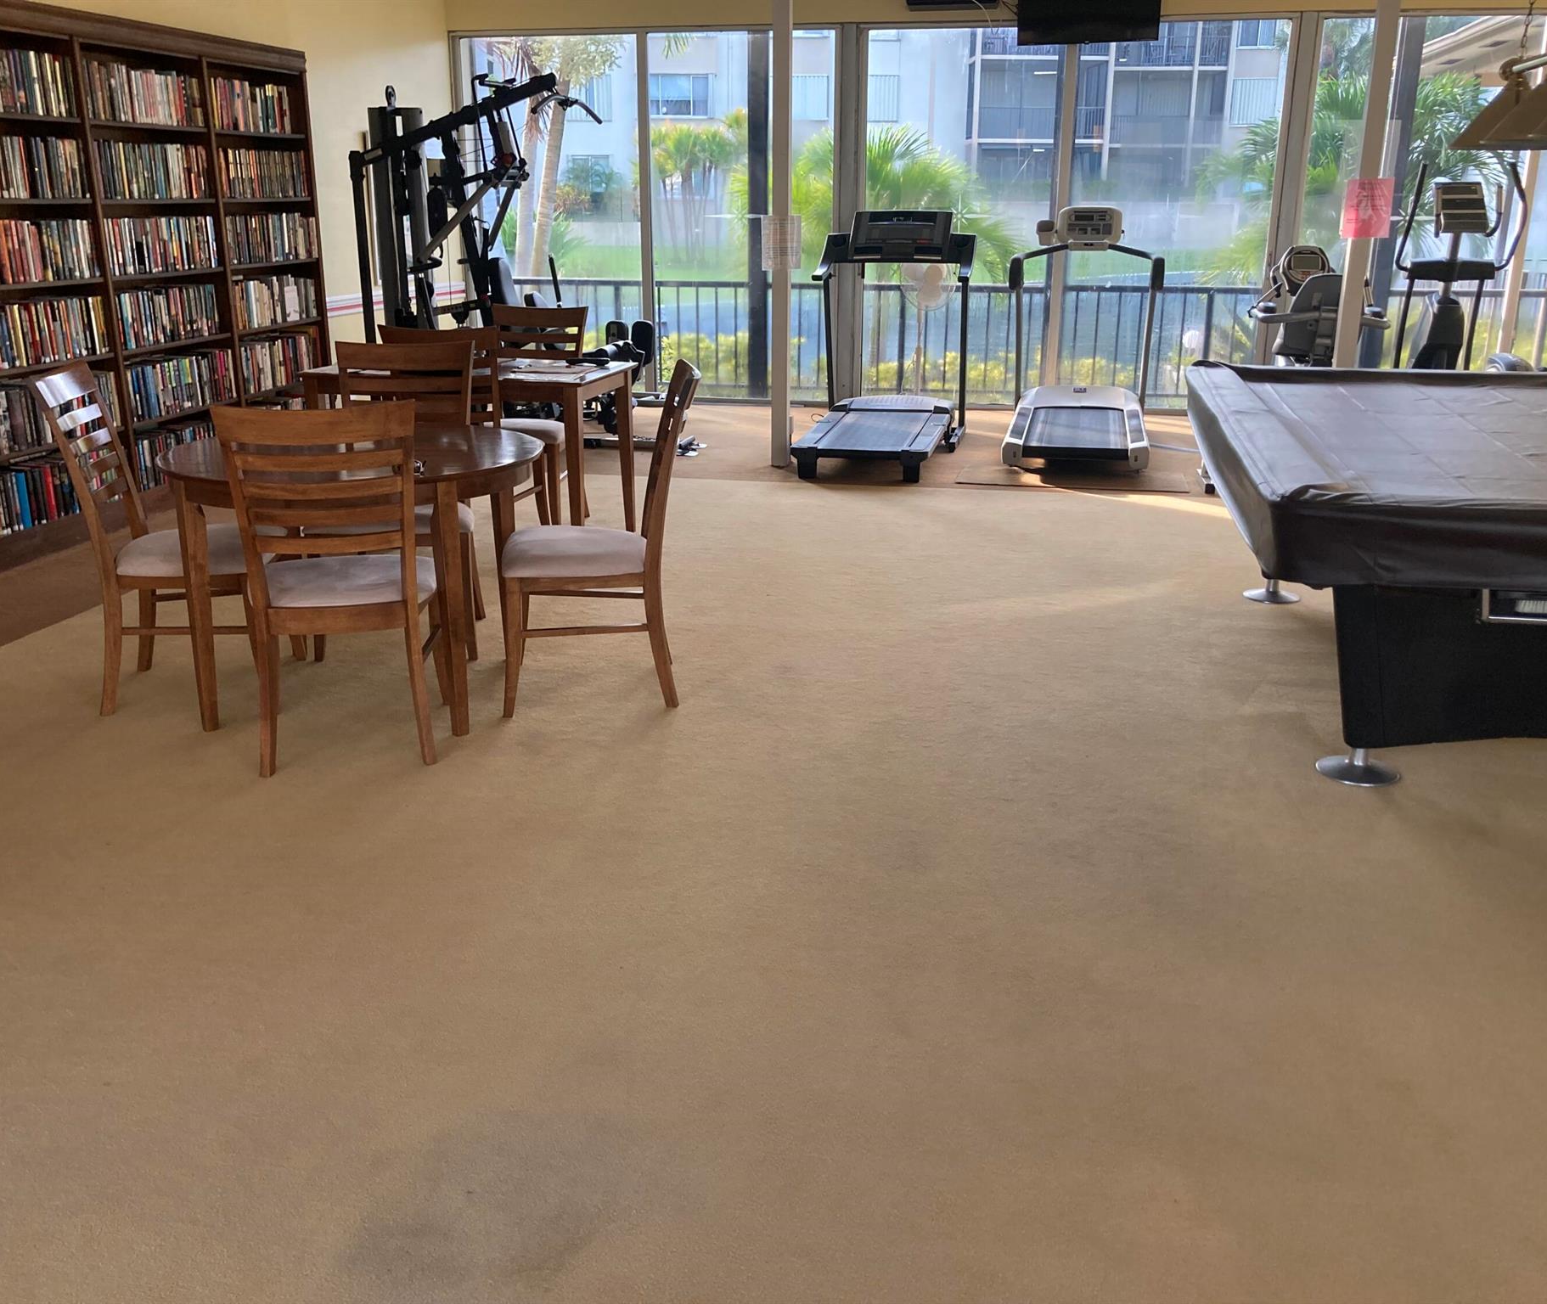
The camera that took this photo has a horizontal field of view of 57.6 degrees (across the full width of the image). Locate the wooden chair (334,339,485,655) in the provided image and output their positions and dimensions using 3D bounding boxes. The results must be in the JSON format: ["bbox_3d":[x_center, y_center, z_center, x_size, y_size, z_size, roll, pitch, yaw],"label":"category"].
[{"bbox_3d":[-1.241,-0.514,4.693,0.500,0.970,0.560,-1,18,-3],"label":"wooden chair"}]

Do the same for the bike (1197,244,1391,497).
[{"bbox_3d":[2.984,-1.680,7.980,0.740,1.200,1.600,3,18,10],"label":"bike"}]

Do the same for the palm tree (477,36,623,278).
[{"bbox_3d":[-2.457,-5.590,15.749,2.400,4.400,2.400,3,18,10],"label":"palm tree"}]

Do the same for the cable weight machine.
[{"bbox_3d":[-1.890,-2.425,8.763,1.600,2.100,1.100,4,19,12],"label":"cable weight machine"}]

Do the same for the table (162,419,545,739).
[{"bbox_3d":[-1.229,-0.231,4.224,1.070,0.760,1.070,0,18,0],"label":"table"}]

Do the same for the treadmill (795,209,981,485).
[{"bbox_3d":[0.654,-1.857,8.212,0.950,1.370,1.970,3,18,10],"label":"treadmill"}]

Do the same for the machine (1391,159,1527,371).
[{"bbox_3d":[3.838,-1.886,7.875,0.710,1.670,1.700,4,18,10],"label":"machine"}]

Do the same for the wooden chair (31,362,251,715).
[{"bbox_3d":[-1.781,-0.352,4.232,0.590,0.980,0.490,-2,18,-8],"label":"wooden chair"}]

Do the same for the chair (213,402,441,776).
[{"bbox_3d":[-1.176,-0.213,3.817,0.490,0.980,0.590,-4,19,-12],"label":"chair"}]

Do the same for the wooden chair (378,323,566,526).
[{"bbox_3d":[-1.278,-0.867,5.779,0.500,0.970,0.560,0,18,1],"label":"wooden chair"}]

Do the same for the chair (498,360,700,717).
[{"bbox_3d":[-0.532,-0.358,4.266,0.590,0.980,0.490,-2,18,-6],"label":"chair"}]

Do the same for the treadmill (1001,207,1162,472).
[{"bbox_3d":[1.860,-1.942,8.466,0.900,1.380,1.870,3,18,10],"label":"treadmill"}]

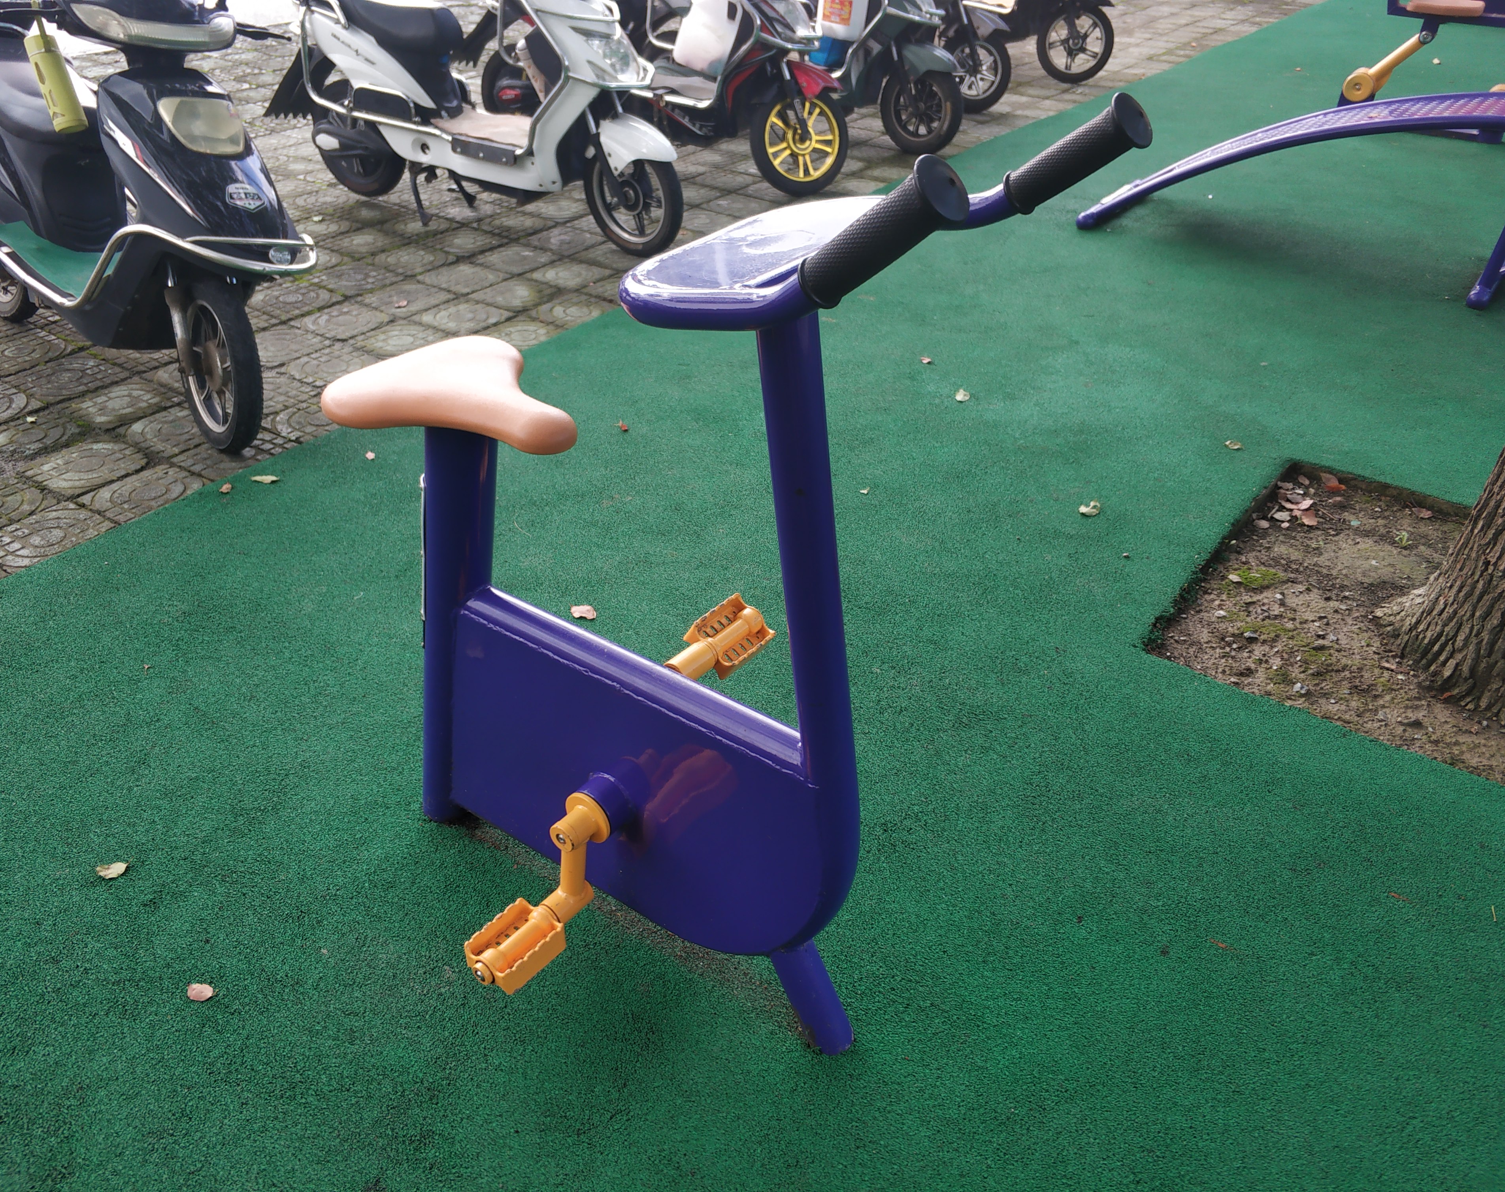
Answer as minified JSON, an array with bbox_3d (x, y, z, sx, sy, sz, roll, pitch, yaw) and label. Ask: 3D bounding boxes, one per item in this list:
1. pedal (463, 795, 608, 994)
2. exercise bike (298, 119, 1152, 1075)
[{"bbox_3d":[-0.283,0.388,1.635,0.088,0.193,0.213,23,40,28],"label":"pedal"},{"bbox_3d":[-0.140,-0.008,1.521,0.951,1.253,0.577,23,40,28],"label":"exercise bike"}]

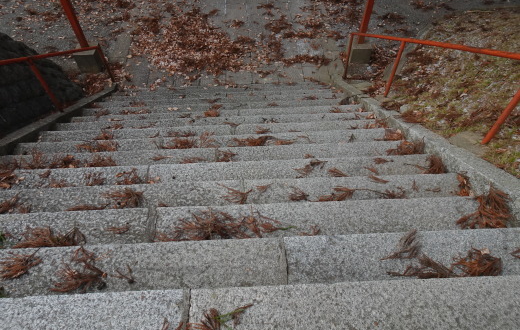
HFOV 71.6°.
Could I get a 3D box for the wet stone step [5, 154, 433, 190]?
[{"bbox_3d":[-0.391,0.169,2.818,3.507,0.190,0.315,-2,54,-1],"label":"wet stone step"}]

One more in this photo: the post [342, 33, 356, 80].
[{"bbox_3d":[1.385,-1.700,5.623,0.045,0.817,0.045,-2,54,-1],"label":"post"}]

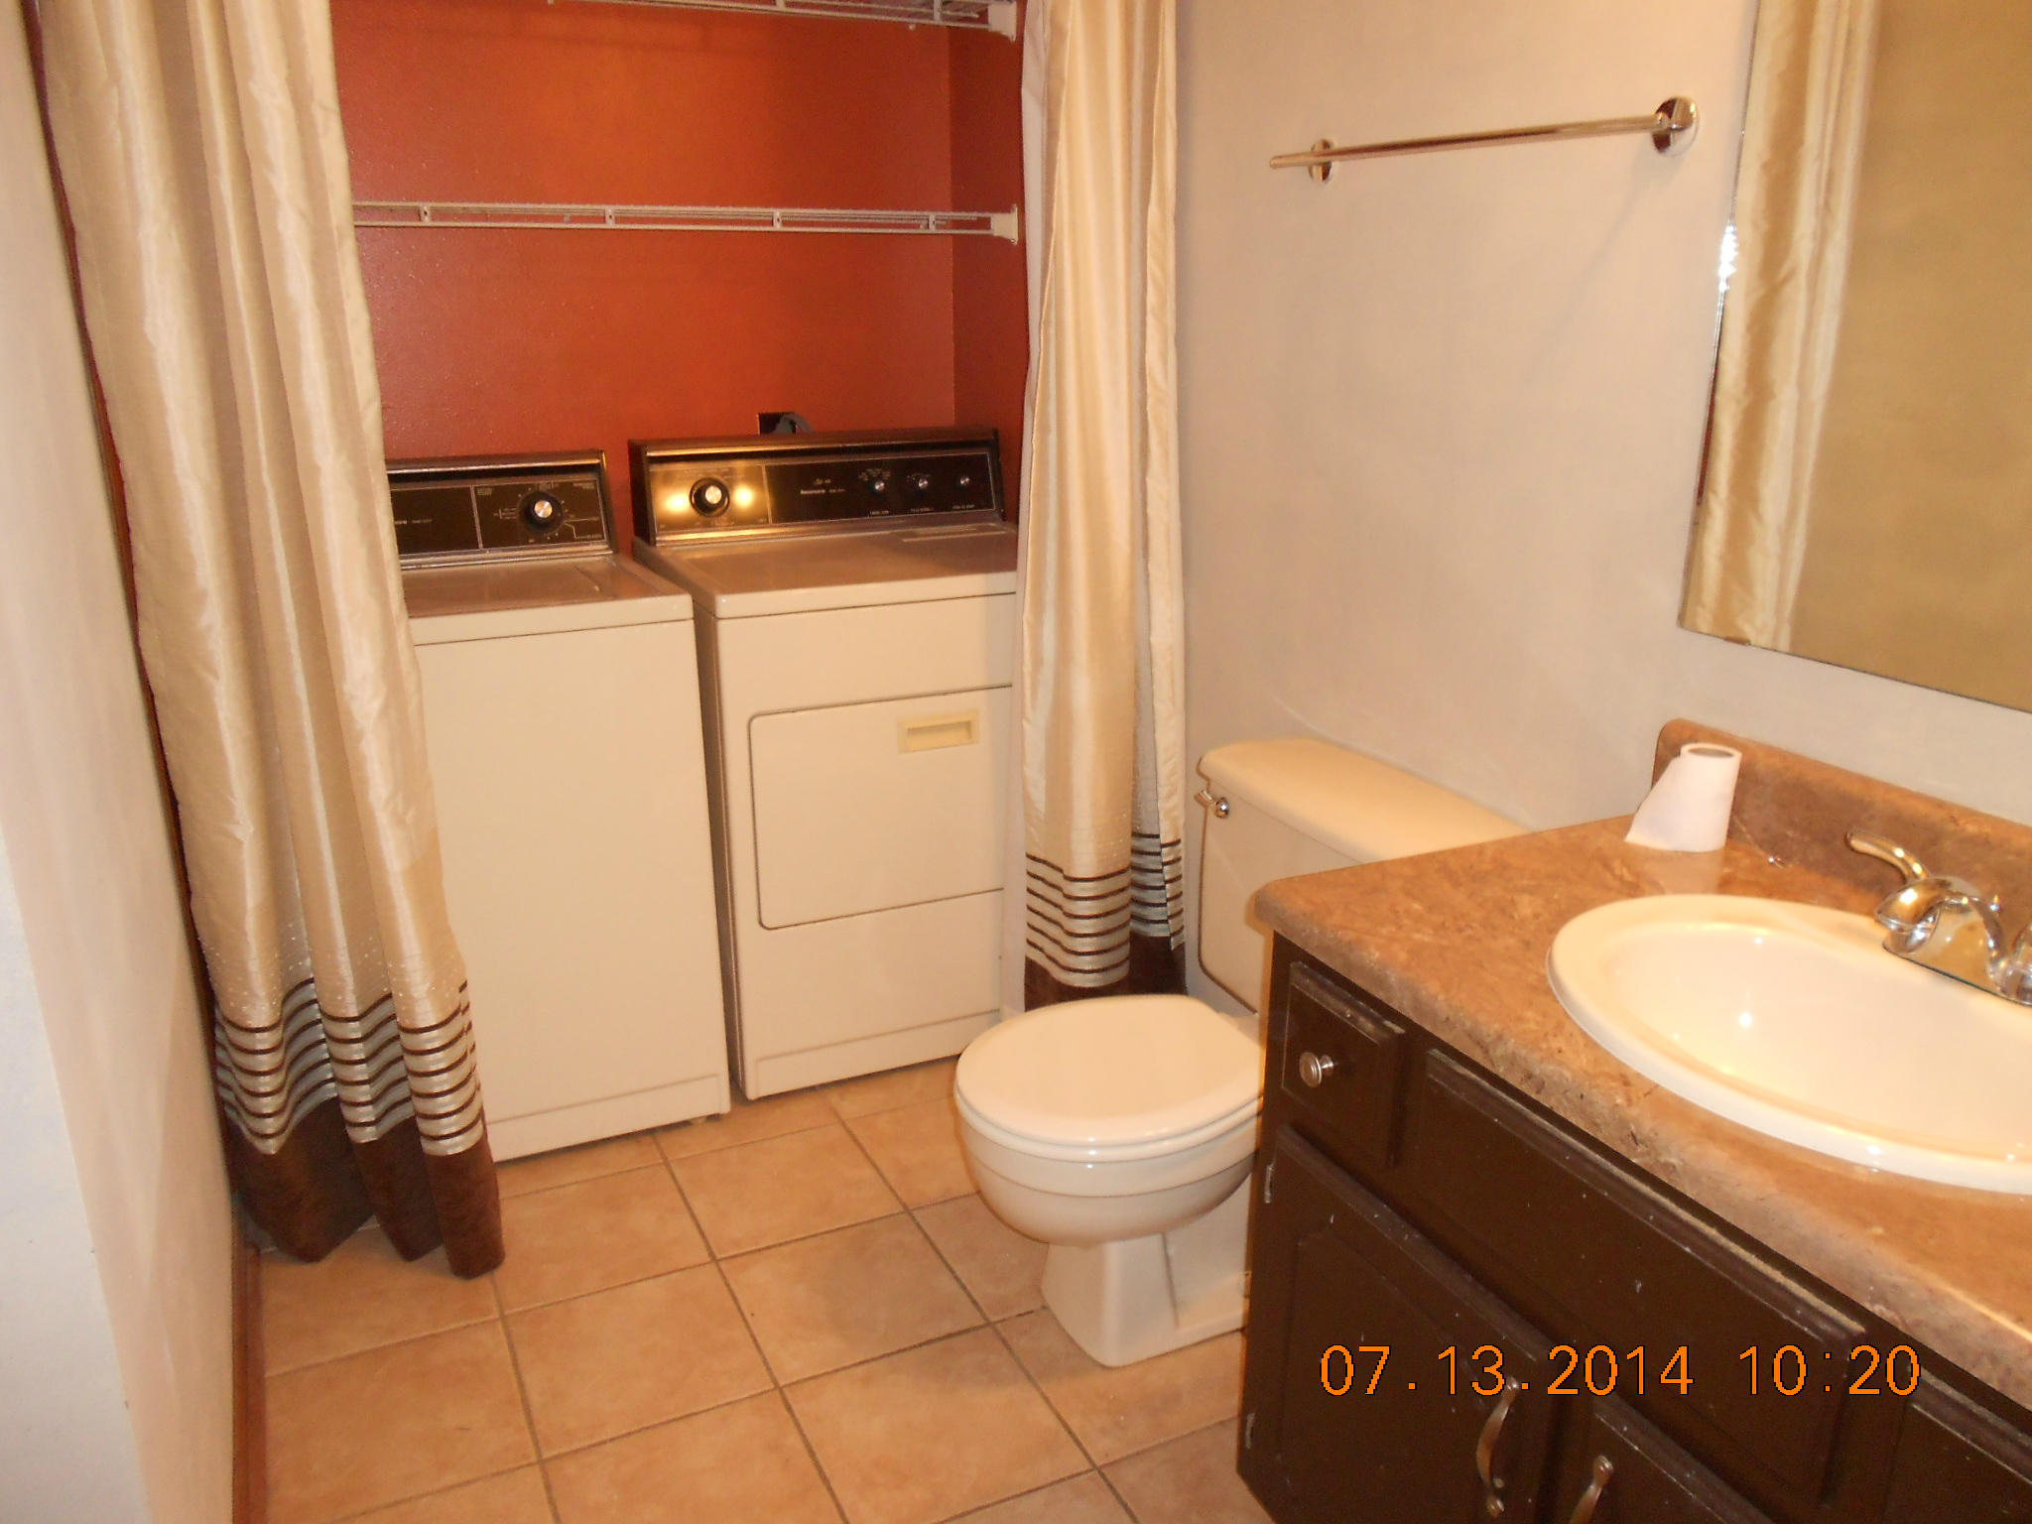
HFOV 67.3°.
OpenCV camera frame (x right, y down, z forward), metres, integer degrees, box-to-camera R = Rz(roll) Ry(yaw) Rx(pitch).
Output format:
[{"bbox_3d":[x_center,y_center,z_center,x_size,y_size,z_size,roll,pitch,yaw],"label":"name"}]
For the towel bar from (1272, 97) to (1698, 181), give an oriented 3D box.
[{"bbox_3d":[0.545,-0.770,1.906,0.065,0.058,0.711,-8,19,-25],"label":"towel bar"}]

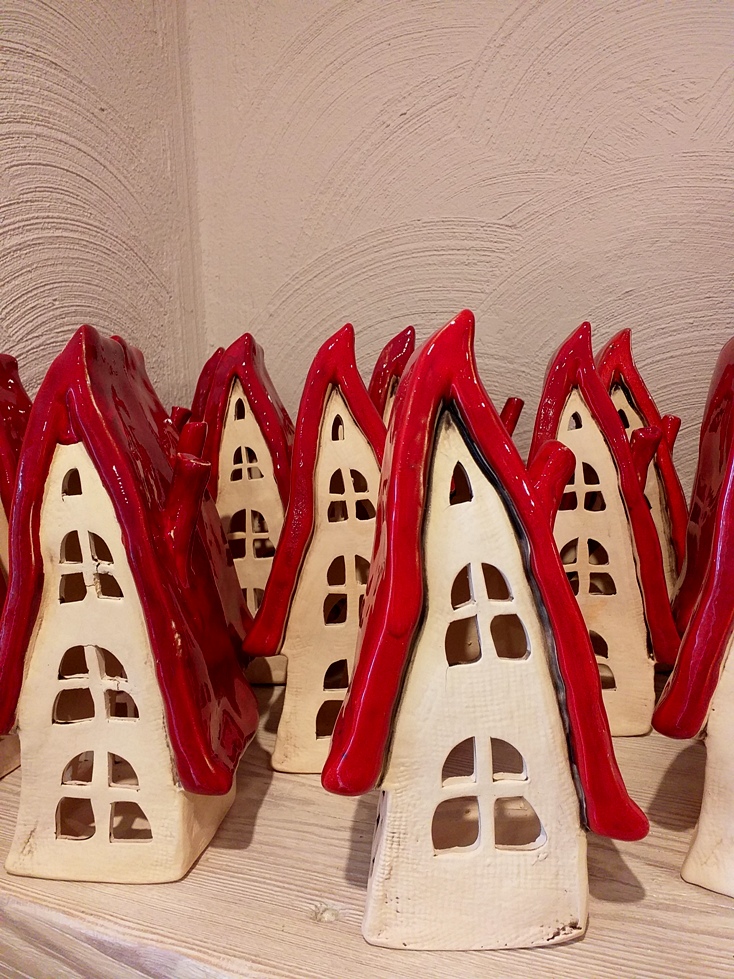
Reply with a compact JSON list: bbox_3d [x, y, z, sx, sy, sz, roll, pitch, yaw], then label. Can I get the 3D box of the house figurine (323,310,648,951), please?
[{"bbox_3d":[0.048,0.059,0.321,0.133,0.265,0.085,-2,11,-2],"label":"house figurine"}]

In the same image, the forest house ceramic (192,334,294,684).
[{"bbox_3d":[-0.086,0.014,0.579,0.125,0.265,0.085,-1,11,3],"label":"forest house ceramic"}]

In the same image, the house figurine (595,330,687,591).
[{"bbox_3d":[0.200,0.004,0.604,0.125,0.265,0.085,-2,11,-2],"label":"house figurine"}]

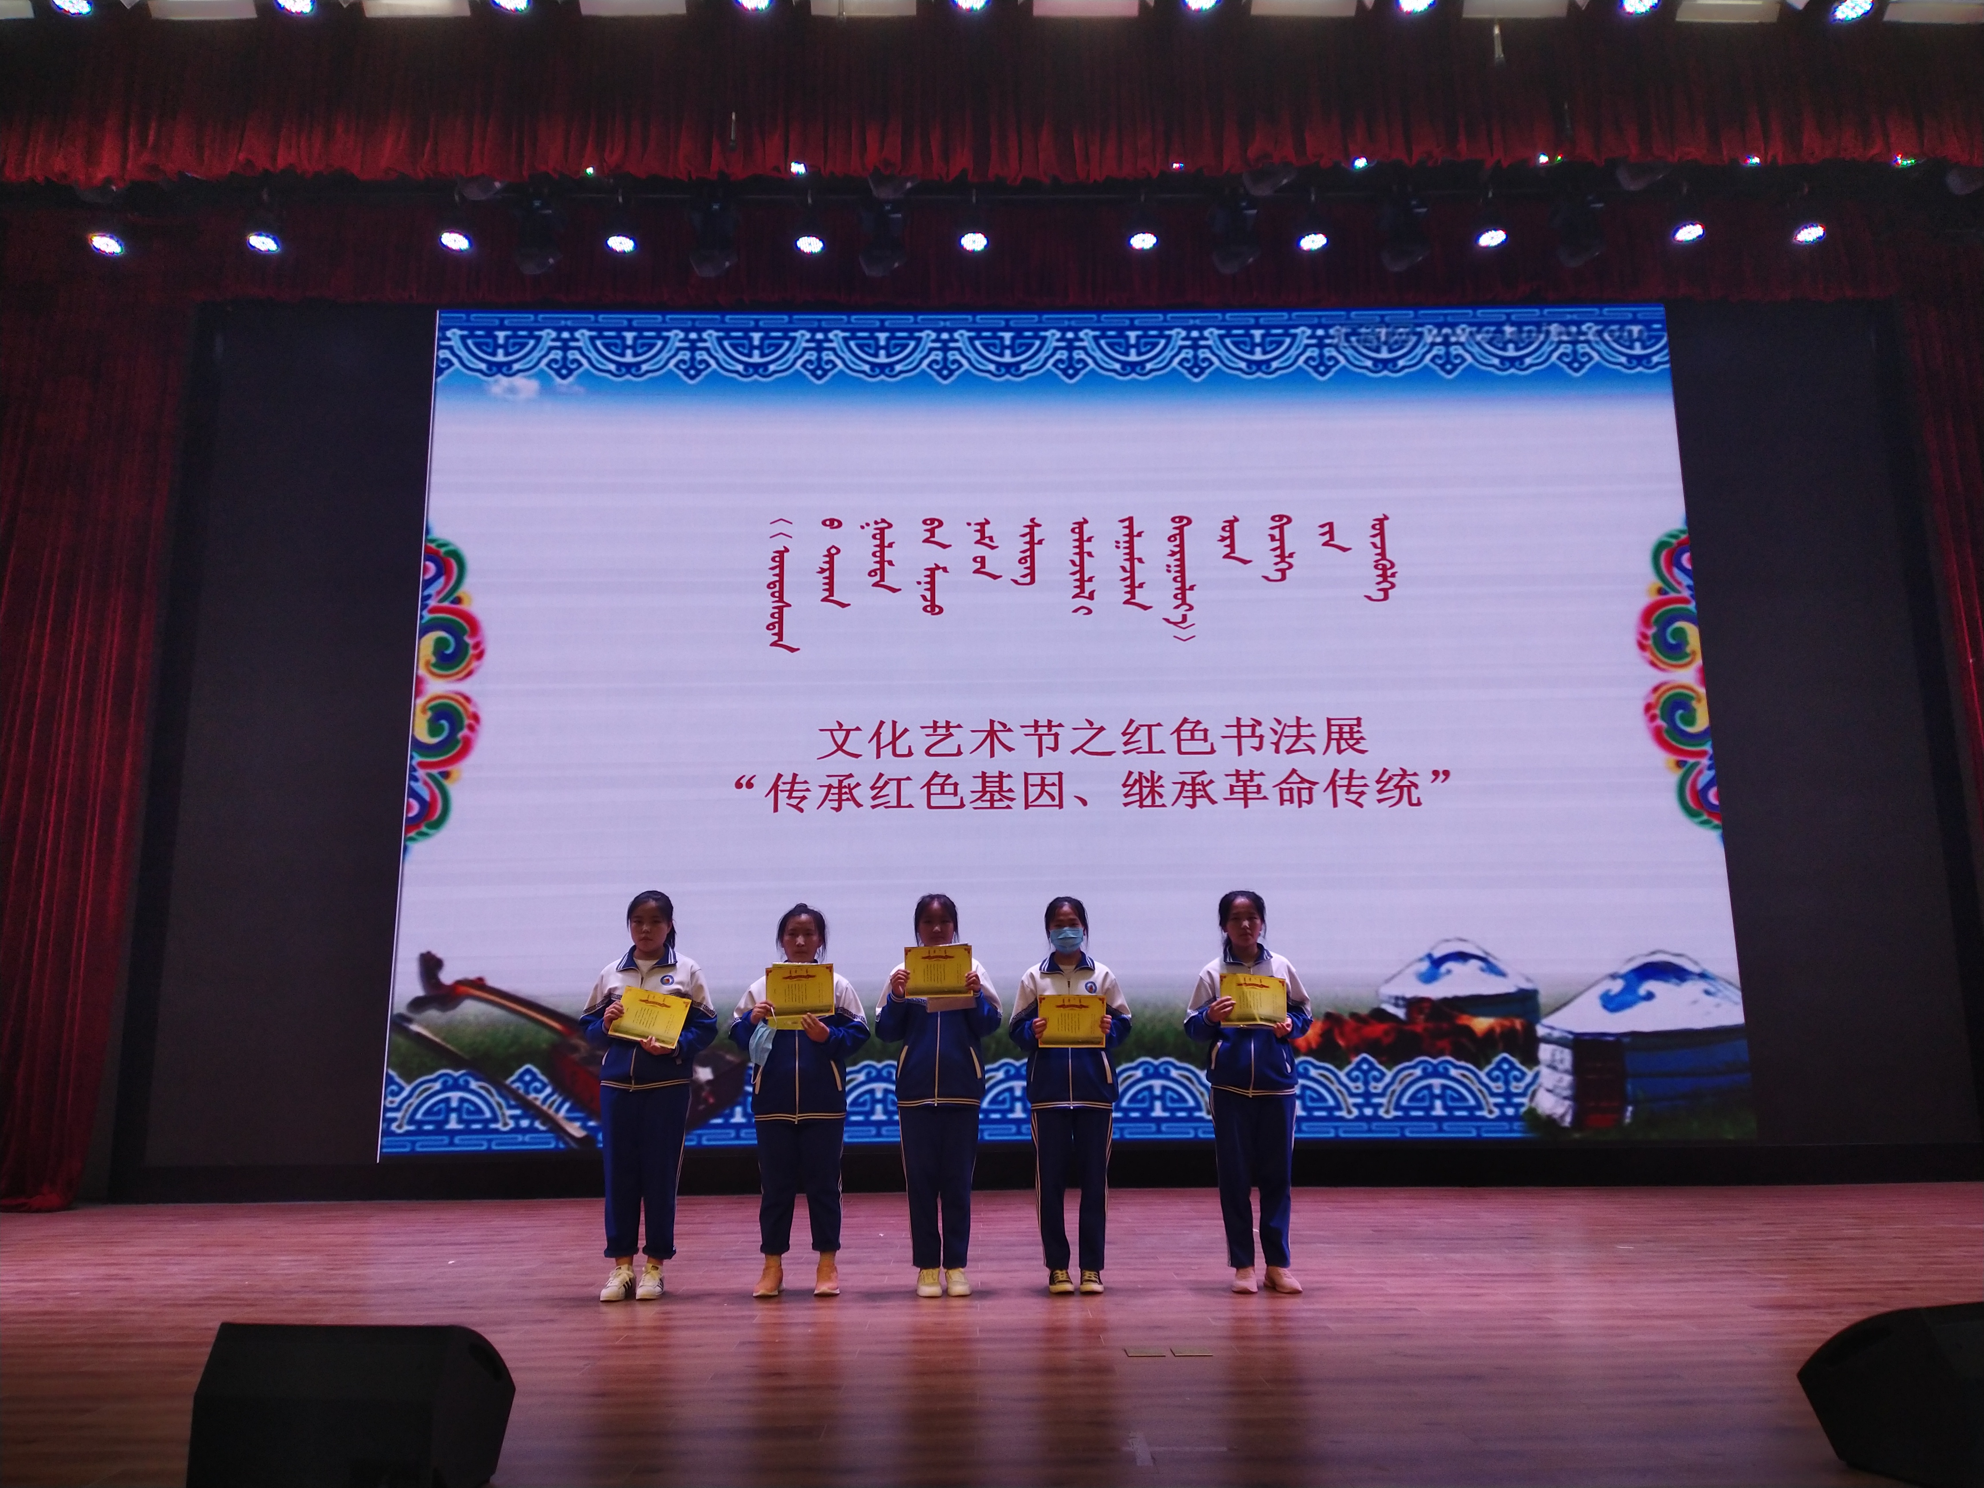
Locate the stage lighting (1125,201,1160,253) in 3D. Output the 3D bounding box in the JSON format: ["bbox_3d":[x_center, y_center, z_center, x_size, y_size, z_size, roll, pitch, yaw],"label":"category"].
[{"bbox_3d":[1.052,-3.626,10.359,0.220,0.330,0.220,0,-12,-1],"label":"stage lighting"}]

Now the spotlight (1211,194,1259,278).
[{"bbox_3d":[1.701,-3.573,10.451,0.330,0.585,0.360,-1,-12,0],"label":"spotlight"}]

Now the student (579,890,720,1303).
[{"bbox_3d":[-1.424,1.433,6.201,0.557,1.645,0.420,-2,-12,6],"label":"student"}]

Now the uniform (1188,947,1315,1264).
[{"bbox_3d":[1.056,1.455,6.052,0.522,1.295,0.340,0,-12,-1],"label":"uniform"}]

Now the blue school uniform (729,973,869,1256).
[{"bbox_3d":[-0.806,1.537,6.229,0.554,1.140,0.380,-1,-12,0],"label":"blue school uniform"}]

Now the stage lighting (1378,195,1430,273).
[{"bbox_3d":[2.864,-3.566,10.366,0.330,0.490,0.300,0,-12,-1],"label":"stage lighting"}]

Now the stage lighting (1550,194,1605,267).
[{"bbox_3d":[4.109,-3.600,10.451,0.361,0.528,0.360,-1,-12,0],"label":"stage lighting"}]

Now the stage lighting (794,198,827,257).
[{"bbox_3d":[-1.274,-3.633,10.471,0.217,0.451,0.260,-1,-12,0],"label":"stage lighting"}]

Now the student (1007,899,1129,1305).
[{"bbox_3d":[0.324,1.420,6.113,0.482,1.606,0.380,0,-12,-1],"label":"student"}]

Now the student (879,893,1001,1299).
[{"bbox_3d":[-0.216,1.436,6.198,0.489,1.612,0.400,-1,-12,3],"label":"student"}]

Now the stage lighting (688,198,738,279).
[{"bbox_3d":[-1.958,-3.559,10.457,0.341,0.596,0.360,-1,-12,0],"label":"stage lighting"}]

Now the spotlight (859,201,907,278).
[{"bbox_3d":[-0.751,-3.519,10.317,0.330,0.490,0.300,0,-12,-1],"label":"spotlight"}]

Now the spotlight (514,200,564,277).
[{"bbox_3d":[-3.123,-3.526,10.293,0.330,0.490,0.300,0,-12,-1],"label":"spotlight"}]

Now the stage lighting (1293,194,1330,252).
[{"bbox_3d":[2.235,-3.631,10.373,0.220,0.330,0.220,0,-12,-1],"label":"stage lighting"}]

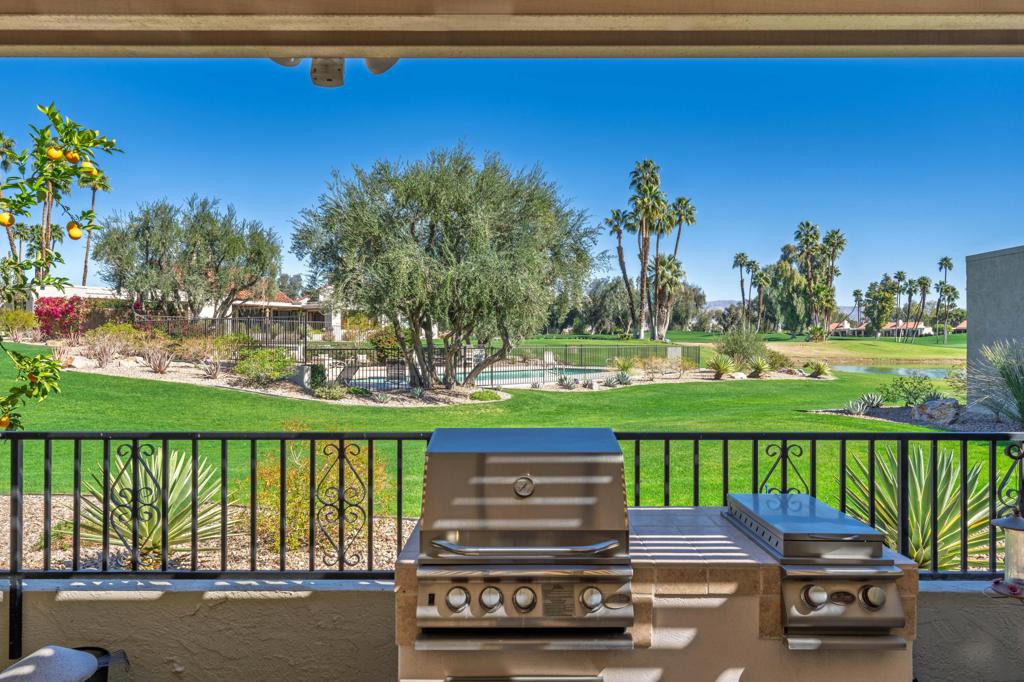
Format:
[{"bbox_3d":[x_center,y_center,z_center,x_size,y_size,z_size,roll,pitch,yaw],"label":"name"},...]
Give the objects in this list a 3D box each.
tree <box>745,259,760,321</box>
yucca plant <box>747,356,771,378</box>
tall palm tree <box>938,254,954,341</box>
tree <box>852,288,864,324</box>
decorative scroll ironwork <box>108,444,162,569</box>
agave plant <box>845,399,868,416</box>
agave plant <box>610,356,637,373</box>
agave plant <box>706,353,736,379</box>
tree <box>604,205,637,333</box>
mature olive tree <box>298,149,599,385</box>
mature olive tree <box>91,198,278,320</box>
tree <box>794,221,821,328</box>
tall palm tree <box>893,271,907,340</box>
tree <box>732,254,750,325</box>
[{"bbox_3d":[50.045,-10.092,142.000,3.329,14.150,3.100,0,0,0],"label":"tree"},{"bbox_3d":[10.794,1.145,29.700,1.001,0.936,1.001,0,0,0],"label":"yucca plant"},{"bbox_3d":[87.868,-8.392,138.000,3.236,18.200,3.200,0,0,0],"label":"tall palm tree"},{"bbox_3d":[111.547,-9.511,220.000,3.708,14.830,3.708,0,0,0],"label":"tree"},{"bbox_3d":[-1.553,0.679,2.820,0.215,0.508,0.025,0,0,0],"label":"decorative scroll ironwork"},{"bbox_3d":[7.428,1.422,14.700,0.517,0.377,0.495,0,0,0],"label":"agave plant"},{"bbox_3d":[5.498,1.178,33.500,1.227,0.835,1.150,0,0,0],"label":"agave plant"},{"bbox_3d":[8.803,1.072,28.700,1.220,1.093,1.178,0,0,0],"label":"agave plant"},{"bbox_3d":[11.714,-7.328,73.000,3.637,13.693,3.300,0,0,0],"label":"tree"},{"bbox_3d":[-2.522,-2.747,25.500,11.360,9.043,10.300,0,0,0],"label":"mature olive tree"},{"bbox_3d":[-15.930,-3.412,33.500,9.131,7.560,8.200,0,0,0],"label":"mature olive tree"},{"bbox_3d":[42.437,-9.407,98.000,3.734,15.797,3.600,0,0,0],"label":"tree"},{"bbox_3d":[90.973,-8.206,160.000,3.283,16.530,3.283,0,0,0],"label":"tall palm tree"},{"bbox_3d":[44.393,-9.672,132.000,3.482,14.894,3.300,0,0,0],"label":"tree"}]

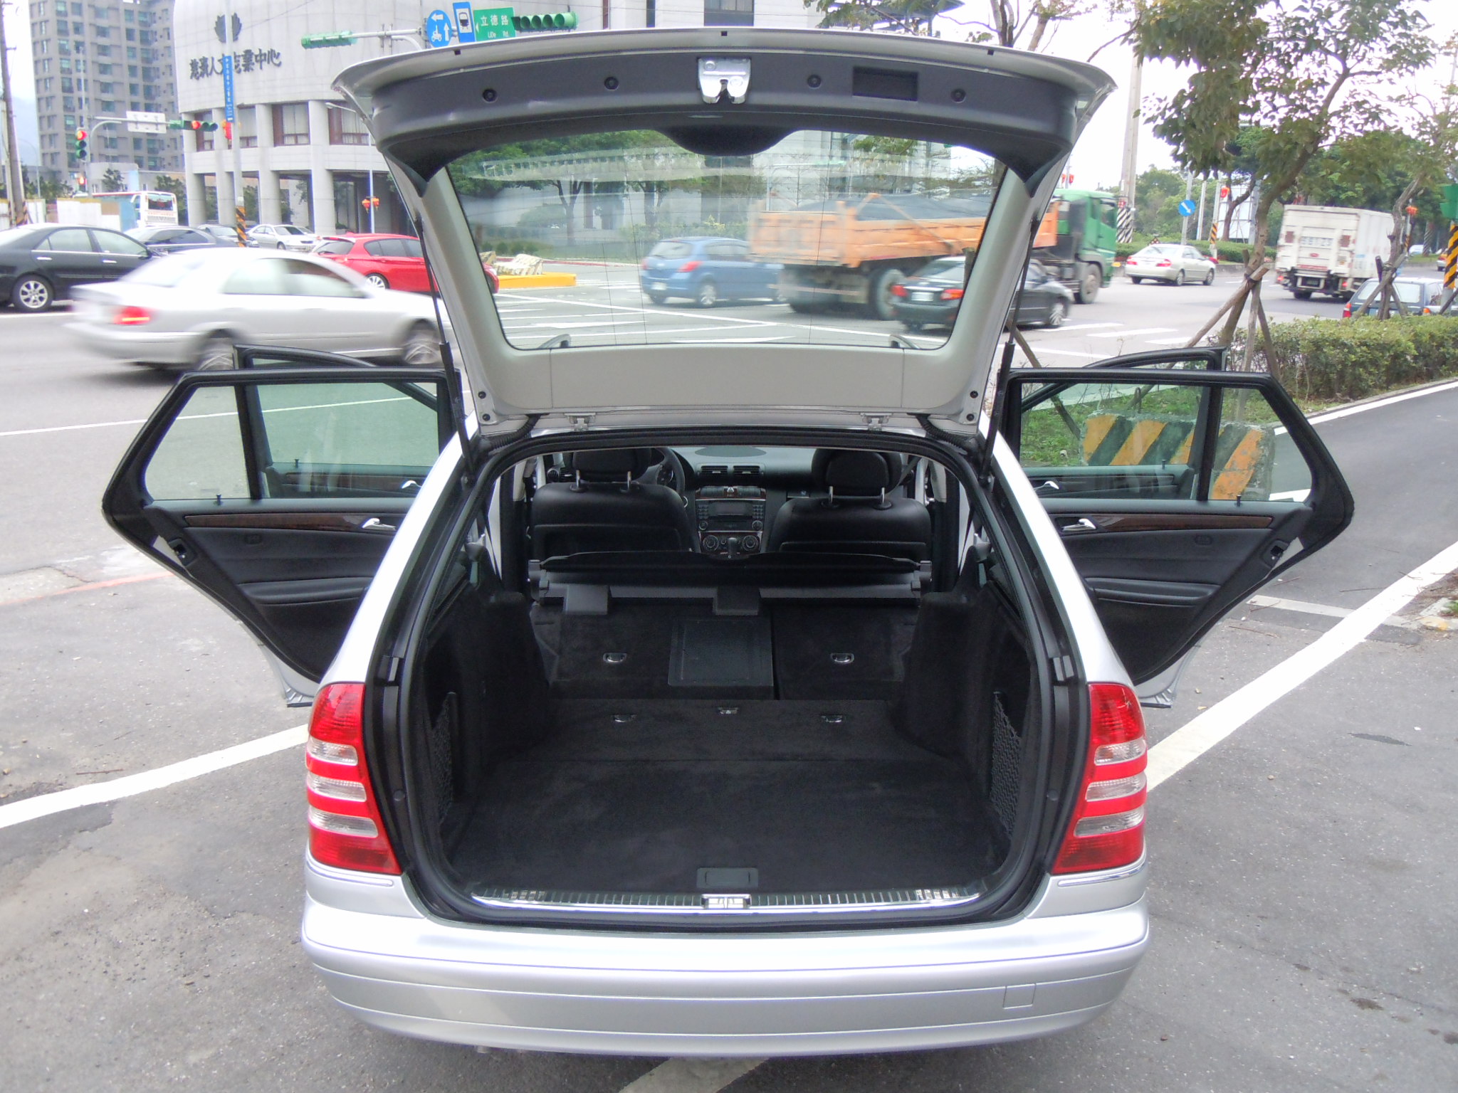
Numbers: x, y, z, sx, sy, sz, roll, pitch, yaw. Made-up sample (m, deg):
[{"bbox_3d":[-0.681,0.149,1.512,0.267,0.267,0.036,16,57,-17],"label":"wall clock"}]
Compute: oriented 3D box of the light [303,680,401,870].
[{"bbox_3d":[-0.707,0.438,2.433,0.190,0.370,0.200,3,14,8],"label":"light"}]

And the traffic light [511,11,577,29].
[{"bbox_3d":[-3.846,-11.032,26.500,1.500,0.330,0.400,11,17,34],"label":"traffic light"}]

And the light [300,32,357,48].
[{"bbox_3d":[-9.556,-12.129,30.200,1.500,0.330,0.400,12,17,35],"label":"light"}]

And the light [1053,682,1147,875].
[{"bbox_3d":[0.702,0.438,2.433,0.190,0.370,0.200,-1,14,-8],"label":"light"}]

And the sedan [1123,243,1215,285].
[{"bbox_3d":[16.550,-10.450,47.000,1.790,1.480,4.750,13,18,38],"label":"sedan"}]

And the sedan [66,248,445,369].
[{"bbox_3d":[-5.400,-2.900,15.400,1.710,1.460,4.550,15,20,42],"label":"sedan"}]

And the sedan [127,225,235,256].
[{"bbox_3d":[-16.904,-8.814,37.679,1.800,1.450,4.700,13,18,39],"label":"sedan"}]

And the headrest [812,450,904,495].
[{"bbox_3d":[0.413,-0.261,4.050,0.285,0.200,0.130,1,14,0],"label":"headrest"}]

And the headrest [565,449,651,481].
[{"bbox_3d":[-0.389,-0.305,4.050,0.285,0.200,0.130,1,14,0],"label":"headrest"}]

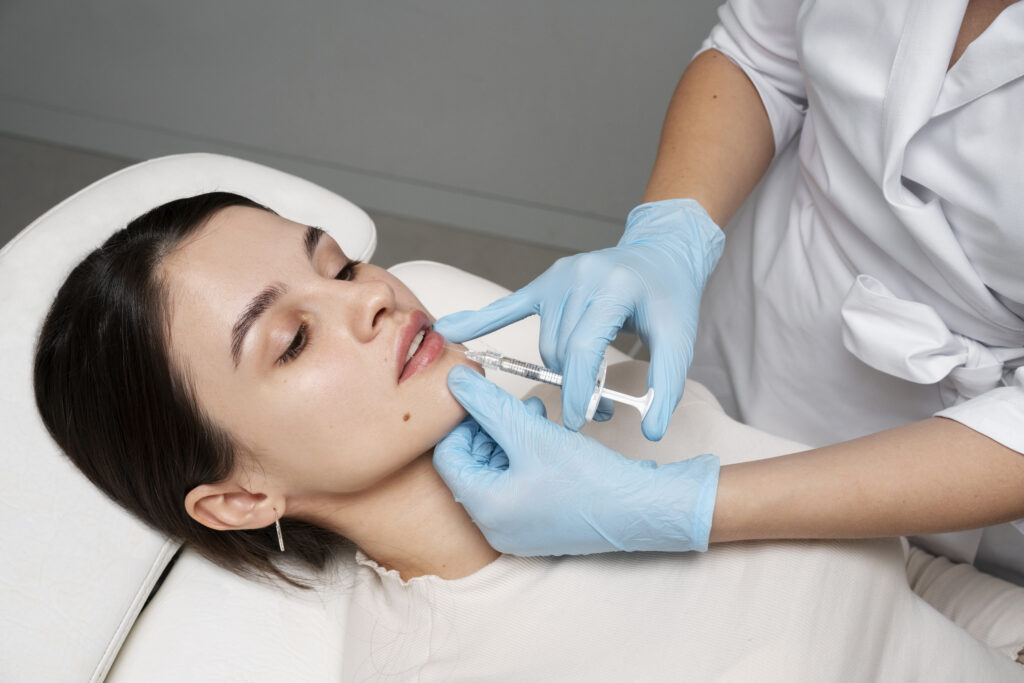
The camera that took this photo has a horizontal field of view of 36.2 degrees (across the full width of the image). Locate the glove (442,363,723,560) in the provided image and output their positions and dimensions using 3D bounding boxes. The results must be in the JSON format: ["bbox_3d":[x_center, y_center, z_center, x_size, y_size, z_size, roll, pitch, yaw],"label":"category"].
[{"bbox_3d":[0.039,0.070,0.925,0.166,0.093,0.085,-2,33,-3],"label":"glove"}]

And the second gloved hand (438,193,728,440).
[{"bbox_3d":[0.044,-0.015,0.945,0.165,0.110,0.115,-14,36,-21],"label":"second gloved hand"}]

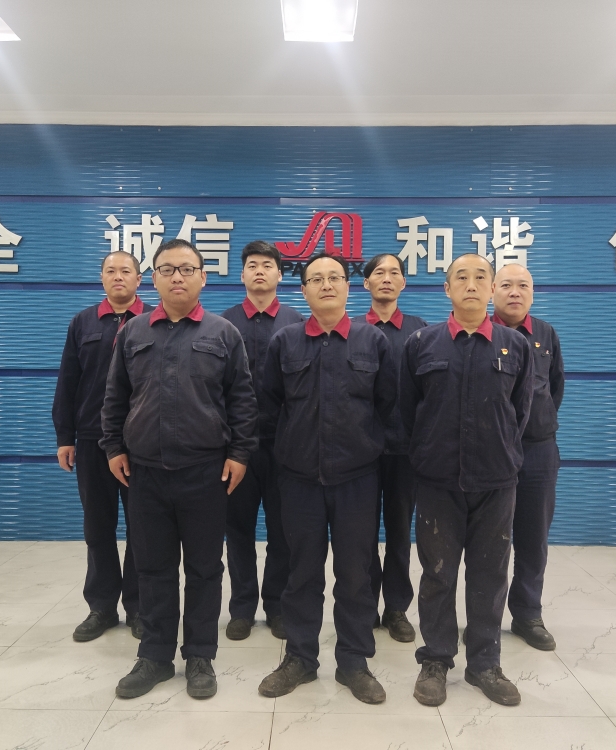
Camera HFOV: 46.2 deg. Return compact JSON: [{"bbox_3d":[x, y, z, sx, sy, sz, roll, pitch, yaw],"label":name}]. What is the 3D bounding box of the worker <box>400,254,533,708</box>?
[{"bbox_3d":[0.617,0.378,2.810,0.510,1.690,0.370,0,1,3],"label":"worker"}]

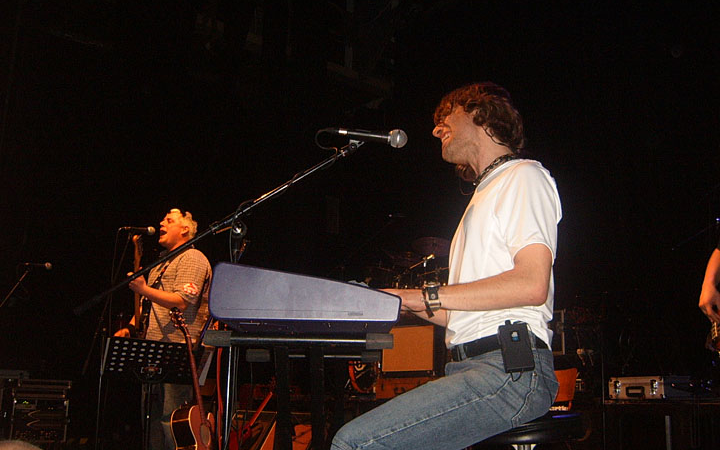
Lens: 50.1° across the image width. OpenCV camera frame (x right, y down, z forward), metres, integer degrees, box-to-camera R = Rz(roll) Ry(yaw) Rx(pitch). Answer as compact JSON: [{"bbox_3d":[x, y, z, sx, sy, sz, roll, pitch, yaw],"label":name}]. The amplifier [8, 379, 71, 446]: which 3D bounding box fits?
[{"bbox_3d":[-2.695,1.536,6.490,0.520,0.580,0.500,3,-8,-14],"label":"amplifier"}]

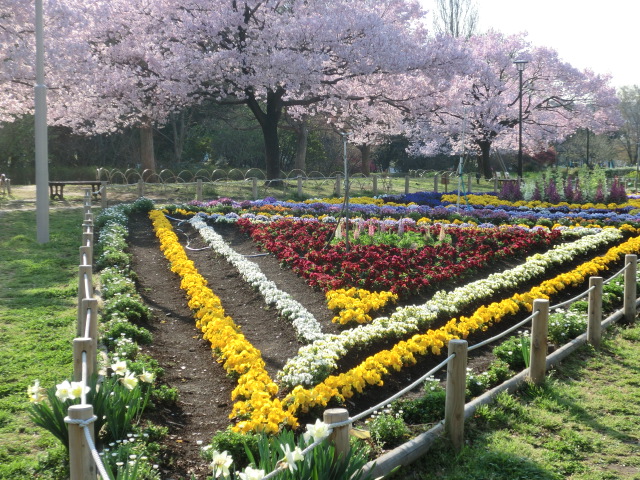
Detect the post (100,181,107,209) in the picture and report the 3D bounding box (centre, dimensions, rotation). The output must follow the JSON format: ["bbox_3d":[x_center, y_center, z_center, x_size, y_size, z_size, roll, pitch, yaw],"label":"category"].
[{"bbox_3d":[-4.586,-0.957,23.137,0.102,0.568,0.102,0,6,0],"label":"post"}]

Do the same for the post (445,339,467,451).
[{"bbox_3d":[0.727,0.825,5.798,0.102,0.581,0.102,0,6,0],"label":"post"}]

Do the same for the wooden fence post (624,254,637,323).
[{"bbox_3d":[2.766,0.433,9.707,0.102,0.586,0.102,0,6,0],"label":"wooden fence post"}]

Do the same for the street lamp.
[{"bbox_3d":[7.481,-4.400,40.500,0.530,4.600,0.530,0,5,0],"label":"street lamp"}]

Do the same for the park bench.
[{"bbox_3d":[-5.674,-1.144,25.574,1.420,0.450,0.450,-2,6,-22],"label":"park bench"}]

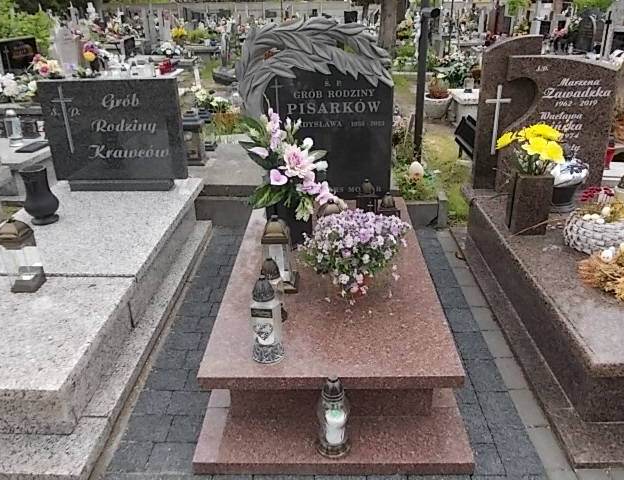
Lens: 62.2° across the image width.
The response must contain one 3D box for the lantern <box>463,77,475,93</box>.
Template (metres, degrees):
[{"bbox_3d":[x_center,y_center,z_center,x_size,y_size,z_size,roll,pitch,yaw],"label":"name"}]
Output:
[{"bbox_3d":[2.017,-1.996,6.651,0.130,0.200,0.130,0,26,1],"label":"lantern"}]

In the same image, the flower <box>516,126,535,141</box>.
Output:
[{"bbox_3d":[1.057,-0.527,2.563,0.080,0.065,0.075,0,26,1],"label":"flower"}]

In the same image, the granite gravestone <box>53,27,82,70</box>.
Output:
[{"bbox_3d":[-3.510,-2.711,7.432,0.380,0.680,0.160,0,26,1],"label":"granite gravestone"}]

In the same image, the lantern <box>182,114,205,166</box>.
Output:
[{"bbox_3d":[-0.904,-0.757,3.825,0.140,0.375,0.140,-1,26,2],"label":"lantern"}]

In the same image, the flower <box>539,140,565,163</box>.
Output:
[{"bbox_3d":[1.093,-0.401,2.371,0.112,0.090,0.101,-1,26,2],"label":"flower"}]

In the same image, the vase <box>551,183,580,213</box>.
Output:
[{"bbox_3d":[1.495,-0.291,3.065,0.180,0.200,0.180,0,26,1],"label":"vase"}]

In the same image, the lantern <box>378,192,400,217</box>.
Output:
[{"bbox_3d":[0.414,-0.154,2.767,0.115,0.195,0.115,0,26,1],"label":"lantern"}]

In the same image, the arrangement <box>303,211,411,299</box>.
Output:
[{"bbox_3d":[0.180,0.069,2.192,0.420,0.295,0.350,0,26,1],"label":"arrangement"}]

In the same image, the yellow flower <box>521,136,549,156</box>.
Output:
[{"bbox_3d":[1.087,-0.457,2.529,0.120,0.090,0.100,0,26,1],"label":"yellow flower"}]

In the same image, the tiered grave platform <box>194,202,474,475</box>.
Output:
[{"bbox_3d":[0.085,0.248,2.384,0.890,0.288,1.747,-1,26,2],"label":"tiered grave platform"}]

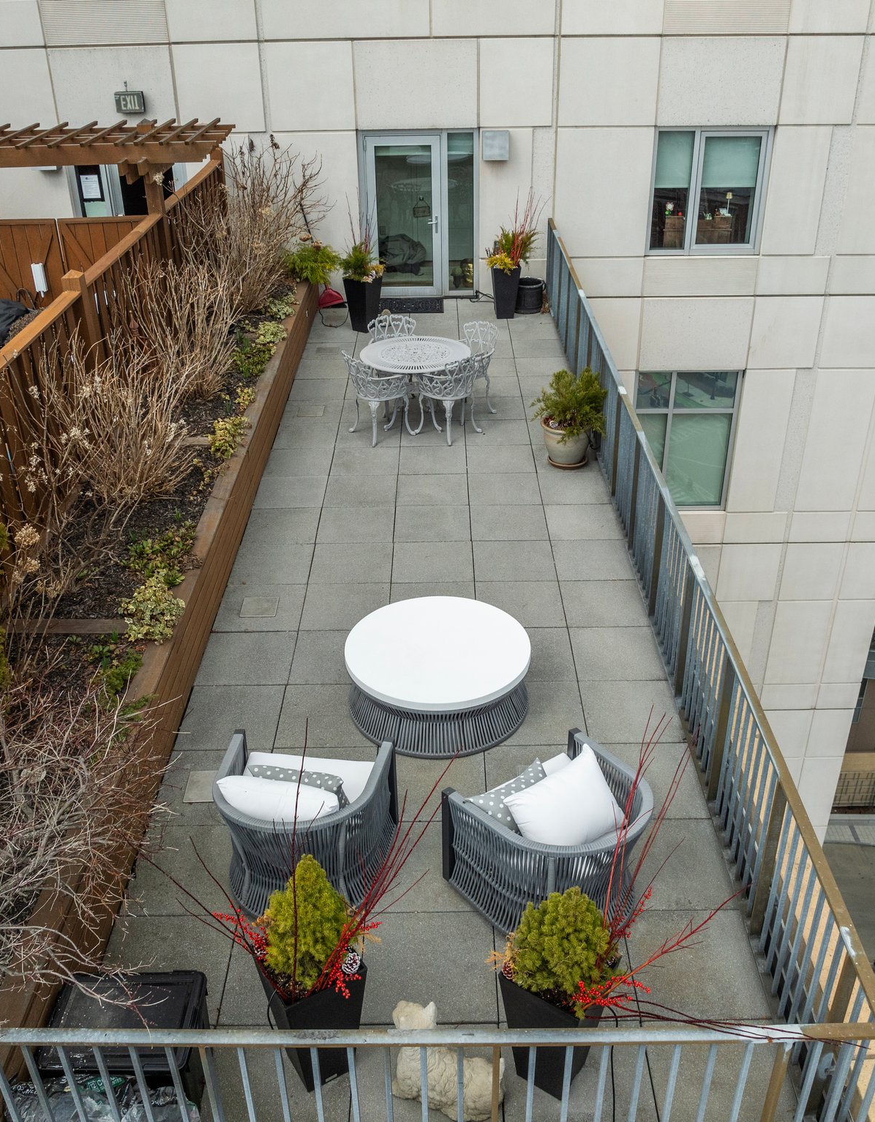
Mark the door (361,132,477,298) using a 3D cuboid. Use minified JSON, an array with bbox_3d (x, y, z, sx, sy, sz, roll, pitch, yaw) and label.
[{"bbox_3d":[-0.211,-4.472,13.501,1.480,2.100,0.120,-1,30,1],"label":"door"}]

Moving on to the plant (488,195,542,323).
[{"bbox_3d":[0.951,-3.813,12.868,0.620,1.540,0.550,-1,30,1],"label":"plant"}]

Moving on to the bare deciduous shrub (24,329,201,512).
[{"bbox_3d":[-2.267,-1.010,7.587,1.020,1.200,1.000,-1,30,1],"label":"bare deciduous shrub"}]

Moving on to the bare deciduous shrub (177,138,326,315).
[{"bbox_3d":[-2.060,-3.816,11.822,1.550,1.850,1.500,-1,30,1],"label":"bare deciduous shrub"}]

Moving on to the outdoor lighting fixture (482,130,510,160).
[{"bbox_3d":[0.735,-5.177,12.981,0.320,0.340,0.180,-1,30,1],"label":"outdoor lighting fixture"}]

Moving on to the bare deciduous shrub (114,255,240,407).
[{"bbox_3d":[-2.271,-2.123,9.416,0.970,1.280,0.980,-1,30,1],"label":"bare deciduous shrub"}]

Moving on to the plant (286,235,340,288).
[{"bbox_3d":[-1.548,-3.747,12.902,0.660,0.600,0.620,-1,30,1],"label":"plant"}]

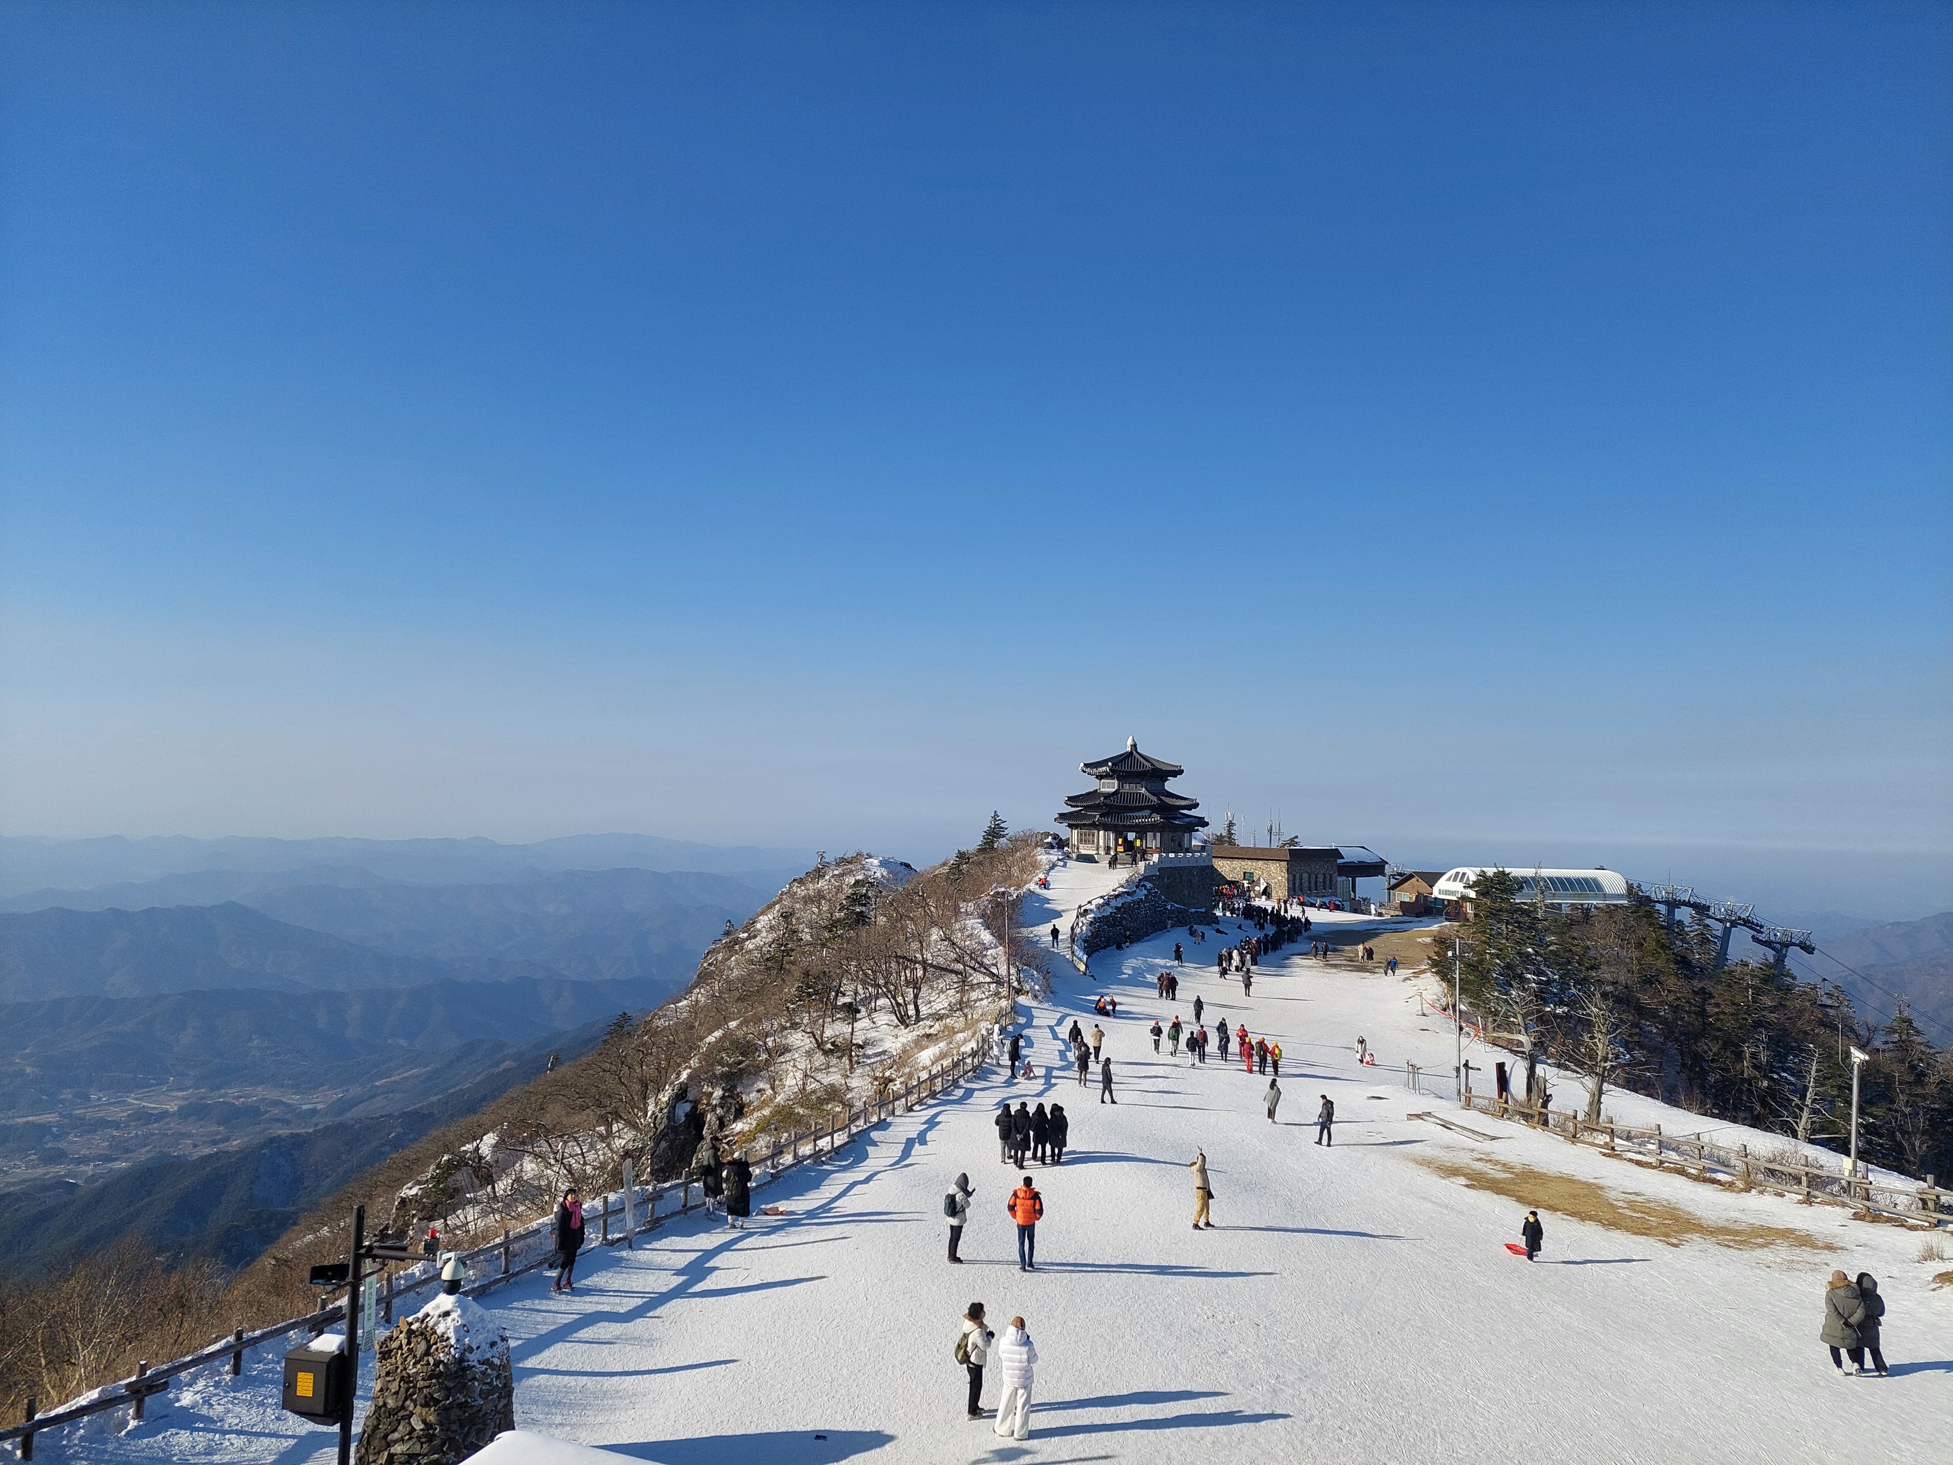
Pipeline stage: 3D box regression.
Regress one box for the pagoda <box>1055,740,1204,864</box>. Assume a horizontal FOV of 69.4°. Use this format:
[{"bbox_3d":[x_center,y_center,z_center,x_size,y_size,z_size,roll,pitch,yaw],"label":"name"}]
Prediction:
[{"bbox_3d":[17.986,7.847,163.000,16.600,14.400,16.600,1,-3,6],"label":"pagoda"}]

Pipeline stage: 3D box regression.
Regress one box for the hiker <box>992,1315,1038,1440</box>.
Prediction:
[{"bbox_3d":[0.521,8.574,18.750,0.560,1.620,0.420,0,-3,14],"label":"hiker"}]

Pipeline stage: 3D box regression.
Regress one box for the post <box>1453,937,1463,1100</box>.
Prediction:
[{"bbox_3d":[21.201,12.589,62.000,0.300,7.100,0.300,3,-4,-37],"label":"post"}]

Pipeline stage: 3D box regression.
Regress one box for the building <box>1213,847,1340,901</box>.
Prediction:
[{"bbox_3d":[40.256,18.851,191.639,13.500,6.800,13.300,-2,-4,45],"label":"building"}]

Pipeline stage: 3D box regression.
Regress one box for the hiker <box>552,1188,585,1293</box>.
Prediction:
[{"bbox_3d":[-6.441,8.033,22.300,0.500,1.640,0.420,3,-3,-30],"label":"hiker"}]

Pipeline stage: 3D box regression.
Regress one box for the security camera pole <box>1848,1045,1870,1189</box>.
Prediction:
[{"bbox_3d":[29.075,12.777,46.500,0.600,5.000,0.600,3,-3,-24],"label":"security camera pole"}]

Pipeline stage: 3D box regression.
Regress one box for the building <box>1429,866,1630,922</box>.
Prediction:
[{"bbox_3d":[77.068,22.291,196.562,25.500,7.000,9.000,2,-3,-19],"label":"building"}]

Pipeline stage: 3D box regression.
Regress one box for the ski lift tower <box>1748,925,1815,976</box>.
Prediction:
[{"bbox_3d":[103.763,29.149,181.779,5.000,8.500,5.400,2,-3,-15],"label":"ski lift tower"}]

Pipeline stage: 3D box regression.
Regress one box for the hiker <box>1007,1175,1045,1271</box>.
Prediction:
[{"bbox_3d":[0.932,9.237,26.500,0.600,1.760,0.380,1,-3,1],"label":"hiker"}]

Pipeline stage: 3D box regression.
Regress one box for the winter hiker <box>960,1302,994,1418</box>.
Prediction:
[{"bbox_3d":[0.000,8.646,19.400,0.460,1.620,0.480,3,-3,-23],"label":"winter hiker"}]

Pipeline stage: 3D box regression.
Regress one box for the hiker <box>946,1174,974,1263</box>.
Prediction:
[{"bbox_3d":[-0.299,9.240,26.800,0.500,1.640,0.460,3,-3,-24],"label":"hiker"}]

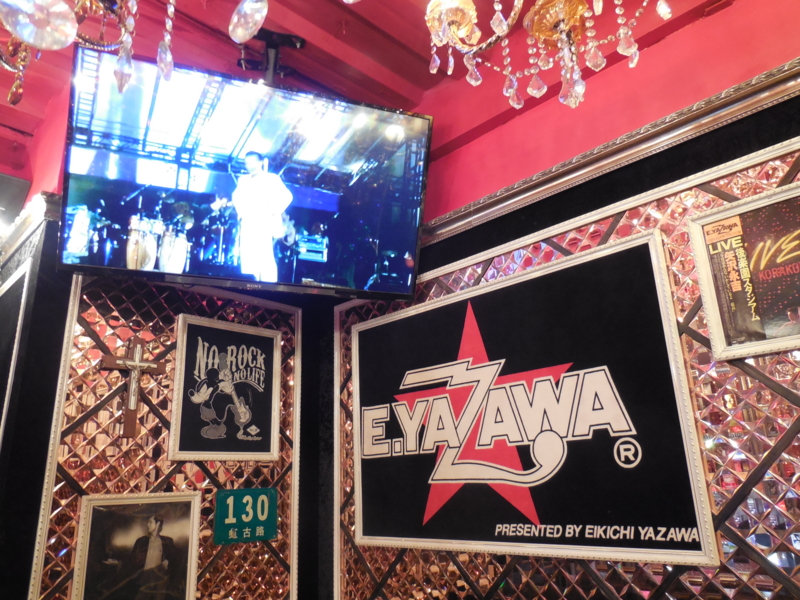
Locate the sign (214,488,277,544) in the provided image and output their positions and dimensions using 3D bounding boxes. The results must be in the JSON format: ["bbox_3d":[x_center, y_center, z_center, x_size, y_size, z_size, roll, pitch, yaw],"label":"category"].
[{"bbox_3d":[-0.550,0.780,2.094,0.010,0.180,0.252,-19,-24,42],"label":"sign"}]

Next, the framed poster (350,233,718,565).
[{"bbox_3d":[0.268,0.355,1.838,1.194,0.792,0.030,-19,-24,42],"label":"framed poster"}]

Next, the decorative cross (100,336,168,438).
[{"bbox_3d":[-0.883,0.284,1.912,0.030,0.334,0.212,-19,-24,42],"label":"decorative cross"}]

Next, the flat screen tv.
[{"bbox_3d":[-0.385,-0.314,1.613,0.950,0.557,0.065,4,3,-20],"label":"flat screen tv"}]

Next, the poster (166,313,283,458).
[{"bbox_3d":[-0.631,0.336,2.163,0.030,0.509,0.435,-19,-24,42],"label":"poster"}]

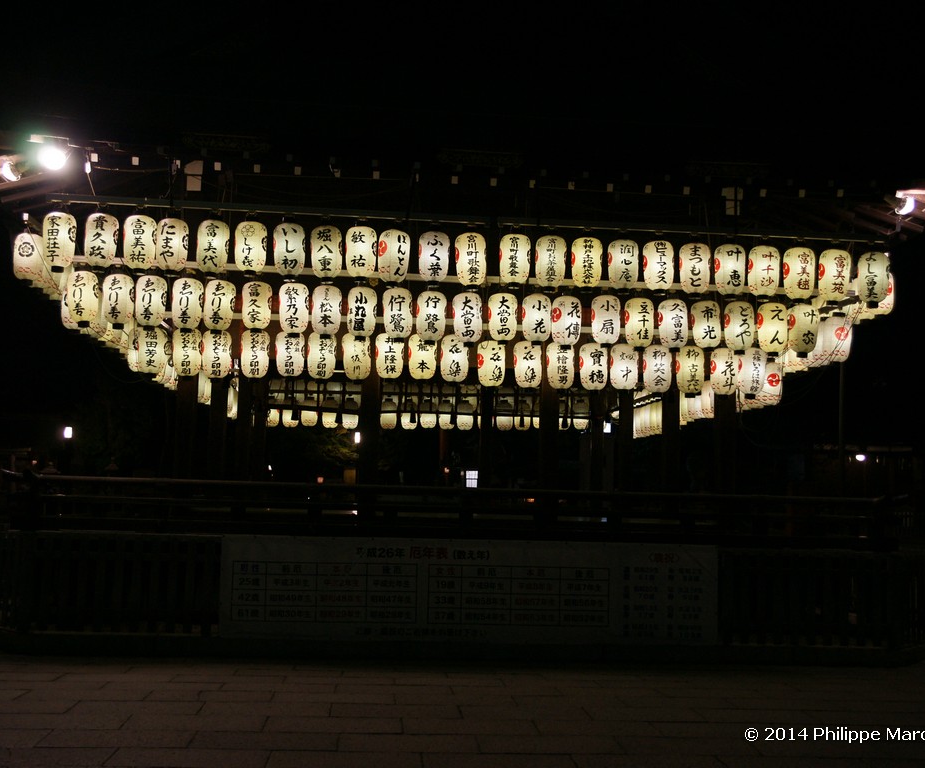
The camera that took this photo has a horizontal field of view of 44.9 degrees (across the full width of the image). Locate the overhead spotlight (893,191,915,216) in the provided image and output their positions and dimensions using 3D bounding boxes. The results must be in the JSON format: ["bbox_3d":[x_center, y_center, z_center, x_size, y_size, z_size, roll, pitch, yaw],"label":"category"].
[{"bbox_3d":[4.461,-1.826,11.321,0.190,0.200,0.200,32,-13,-15],"label":"overhead spotlight"}]

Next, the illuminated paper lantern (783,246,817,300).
[{"bbox_3d":[3.647,-1.178,12.094,0.335,0.570,0.335,2,-6,-7],"label":"illuminated paper lantern"}]

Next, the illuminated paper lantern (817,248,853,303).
[{"bbox_3d":[3.934,-1.144,11.804,0.335,0.585,0.335,2,-5,-4],"label":"illuminated paper lantern"}]

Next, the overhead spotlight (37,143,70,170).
[{"bbox_3d":[-4.001,-2.226,10.949,0.290,0.260,0.250,2,16,-1],"label":"overhead spotlight"}]

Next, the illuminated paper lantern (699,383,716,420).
[{"bbox_3d":[3.827,0.245,17.166,0.350,0.620,0.350,2,-6,-5],"label":"illuminated paper lantern"}]

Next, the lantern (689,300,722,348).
[{"bbox_3d":[2.435,-0.585,11.193,0.295,0.510,0.295,2,-5,-5],"label":"lantern"}]

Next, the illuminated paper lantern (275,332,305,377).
[{"bbox_3d":[-2.082,-0.356,13.506,0.350,0.620,0.350,2,-6,-5],"label":"illuminated paper lantern"}]

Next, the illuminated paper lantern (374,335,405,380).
[{"bbox_3d":[-0.827,-0.331,12.767,0.310,0.540,0.310,2,-6,-4],"label":"illuminated paper lantern"}]

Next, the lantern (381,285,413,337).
[{"bbox_3d":[-0.699,-0.769,12.215,0.310,0.540,0.310,2,-6,-4],"label":"lantern"}]

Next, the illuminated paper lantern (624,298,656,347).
[{"bbox_3d":[1.764,-0.602,11.133,0.295,0.510,0.295,2,-5,-5],"label":"illuminated paper lantern"}]

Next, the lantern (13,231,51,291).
[{"bbox_3d":[-5.129,-1.504,13.303,0.350,0.620,0.350,2,-6,-5],"label":"lantern"}]

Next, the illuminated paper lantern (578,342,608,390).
[{"bbox_3d":[1.610,-0.210,13.804,0.350,0.620,0.350,2,-6,-5],"label":"illuminated paper lantern"}]

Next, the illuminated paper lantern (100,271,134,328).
[{"bbox_3d":[-3.900,-0.959,12.707,0.350,0.620,0.350,2,-6,-5],"label":"illuminated paper lantern"}]

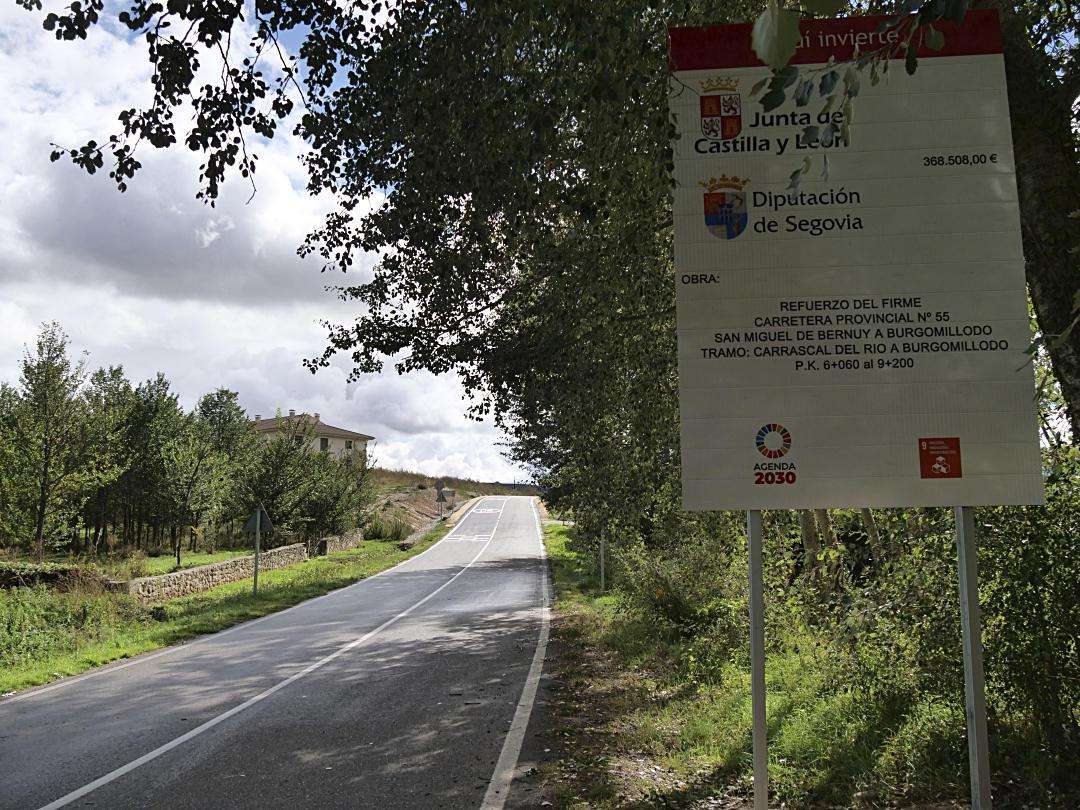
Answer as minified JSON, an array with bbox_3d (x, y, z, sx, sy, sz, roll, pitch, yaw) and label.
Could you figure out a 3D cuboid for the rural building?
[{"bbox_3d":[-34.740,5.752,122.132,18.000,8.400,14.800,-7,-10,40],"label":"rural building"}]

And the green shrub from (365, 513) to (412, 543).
[{"bbox_3d":[-7.804,6.362,45.000,2.400,1.380,2.000,-1,-8,0],"label":"green shrub"}]

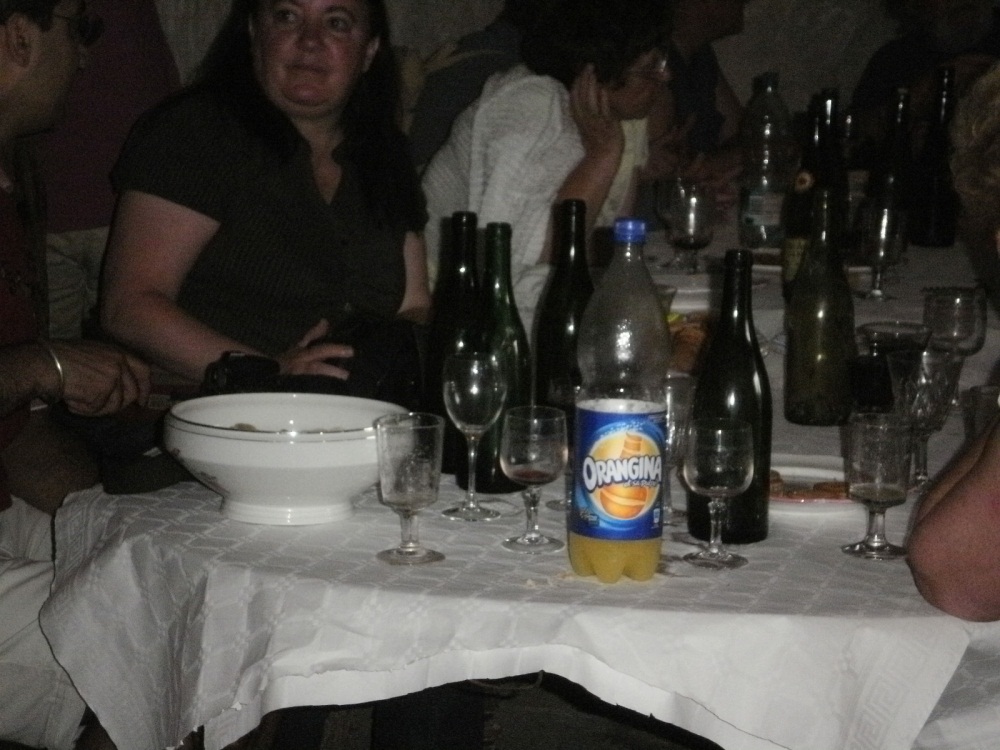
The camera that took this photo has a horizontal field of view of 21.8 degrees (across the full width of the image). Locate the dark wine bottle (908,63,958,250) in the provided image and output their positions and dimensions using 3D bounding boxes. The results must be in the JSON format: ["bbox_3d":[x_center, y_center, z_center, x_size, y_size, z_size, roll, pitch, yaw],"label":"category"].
[{"bbox_3d":[0.740,-0.371,4.388,0.079,0.293,0.079,1,13,0],"label":"dark wine bottle"}]

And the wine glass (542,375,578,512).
[{"bbox_3d":[0.082,0.073,2.794,0.067,0.136,0.067,1,11,0],"label":"wine glass"}]

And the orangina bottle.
[{"bbox_3d":[0.115,0.022,2.472,0.089,0.342,0.089,1,11,0],"label":"orangina bottle"}]

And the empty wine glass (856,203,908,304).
[{"bbox_3d":[0.609,-0.197,4.166,0.074,0.144,0.074,2,11,8],"label":"empty wine glass"}]

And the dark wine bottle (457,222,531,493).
[{"bbox_3d":[-0.005,-0.021,2.859,0.082,0.292,0.082,1,11,0],"label":"dark wine bottle"}]

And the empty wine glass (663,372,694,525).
[{"bbox_3d":[0.176,0.078,2.744,0.067,0.150,0.067,1,11,0],"label":"empty wine glass"}]

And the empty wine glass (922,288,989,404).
[{"bbox_3d":[0.575,-0.035,3.269,0.079,0.144,0.079,3,11,10],"label":"empty wine glass"}]

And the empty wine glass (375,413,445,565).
[{"bbox_3d":[-0.088,0.112,2.572,0.068,0.139,0.068,1,11,0],"label":"empty wine glass"}]

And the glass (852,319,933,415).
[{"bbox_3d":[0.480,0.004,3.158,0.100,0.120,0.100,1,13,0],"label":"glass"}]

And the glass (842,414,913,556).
[{"bbox_3d":[0.384,0.114,2.649,0.072,0.139,0.072,1,13,0],"label":"glass"}]

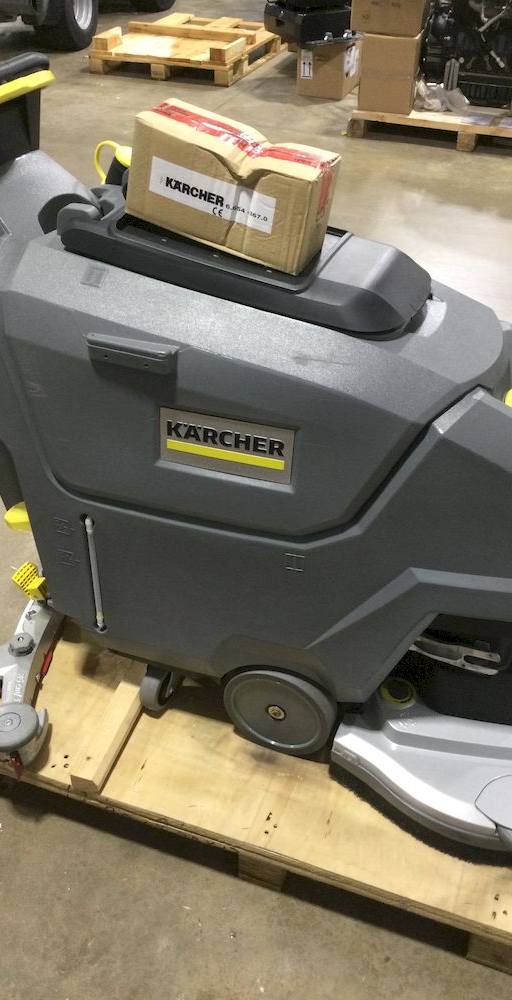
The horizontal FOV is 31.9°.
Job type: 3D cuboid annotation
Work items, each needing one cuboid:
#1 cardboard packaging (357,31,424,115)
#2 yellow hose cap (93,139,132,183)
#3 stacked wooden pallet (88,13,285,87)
[{"bbox_3d":[0.685,-2.150,4.482,0.258,0.348,0.220,12,41,15],"label":"cardboard packaging"},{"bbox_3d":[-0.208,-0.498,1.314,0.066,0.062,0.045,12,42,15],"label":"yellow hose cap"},{"bbox_3d":[-0.381,-2.960,5.775,0.950,0.208,1.080,15,42,18],"label":"stacked wooden pallet"}]

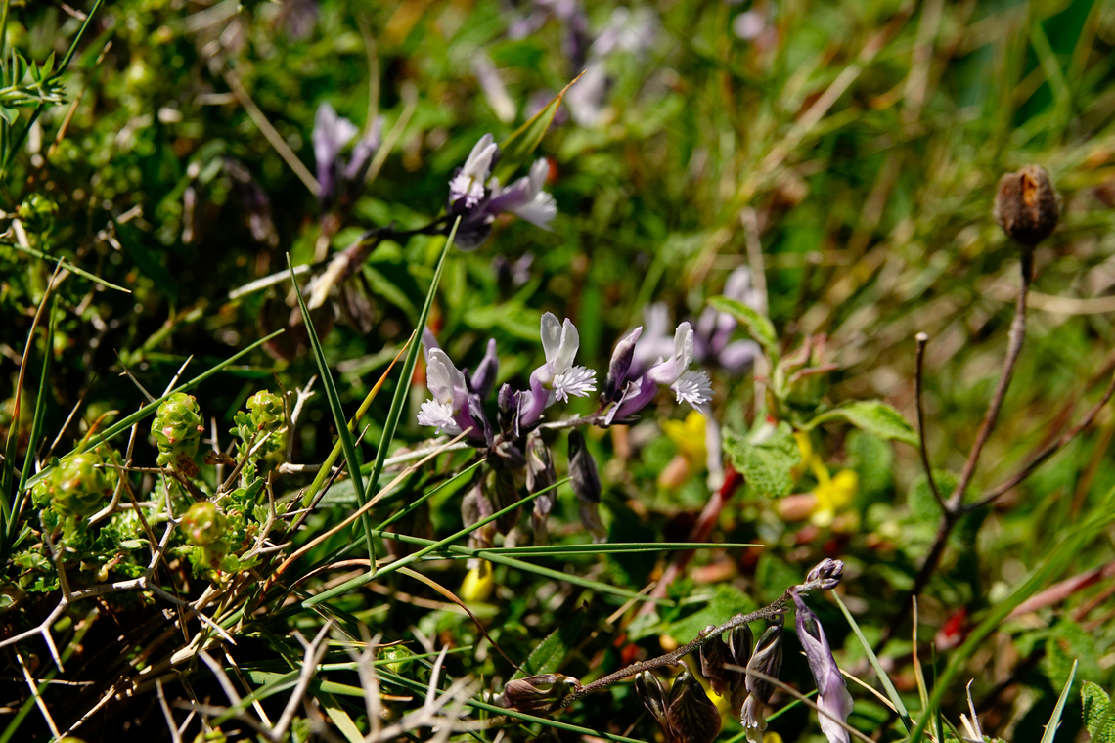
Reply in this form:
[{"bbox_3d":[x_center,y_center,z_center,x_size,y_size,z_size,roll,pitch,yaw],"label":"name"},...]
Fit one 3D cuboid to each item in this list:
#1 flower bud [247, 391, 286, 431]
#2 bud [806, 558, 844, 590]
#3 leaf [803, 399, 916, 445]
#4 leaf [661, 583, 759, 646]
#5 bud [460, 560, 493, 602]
[{"bbox_3d":[-0.039,0.005,0.241,0.005,0.006,0.005,0,27,0],"label":"flower bud"},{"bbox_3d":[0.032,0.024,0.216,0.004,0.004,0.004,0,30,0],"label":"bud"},{"bbox_3d":[0.045,0.008,0.266,0.017,0.005,0.006,0,27,0],"label":"leaf"},{"bbox_3d":[0.021,0.034,0.255,0.013,0.006,0.009,0,27,0],"label":"leaf"},{"bbox_3d":[-0.011,0.030,0.254,0.005,0.006,0.005,0,27,0],"label":"bud"}]

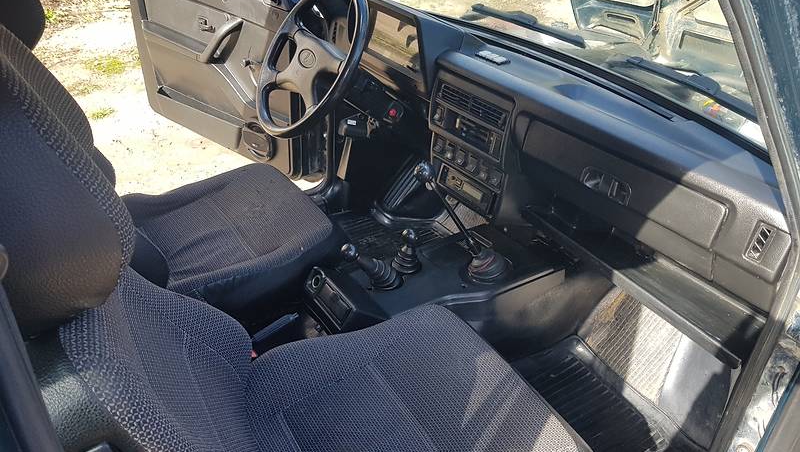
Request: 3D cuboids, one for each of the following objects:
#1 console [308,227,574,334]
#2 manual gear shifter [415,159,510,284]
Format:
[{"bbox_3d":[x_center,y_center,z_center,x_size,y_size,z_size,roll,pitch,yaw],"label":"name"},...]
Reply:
[{"bbox_3d":[0.086,0.126,1.534,0.650,0.155,0.285,-20,38,-28],"label":"console"},{"bbox_3d":[0.147,0.002,1.449,0.245,0.365,0.110,-20,38,-28],"label":"manual gear shifter"}]

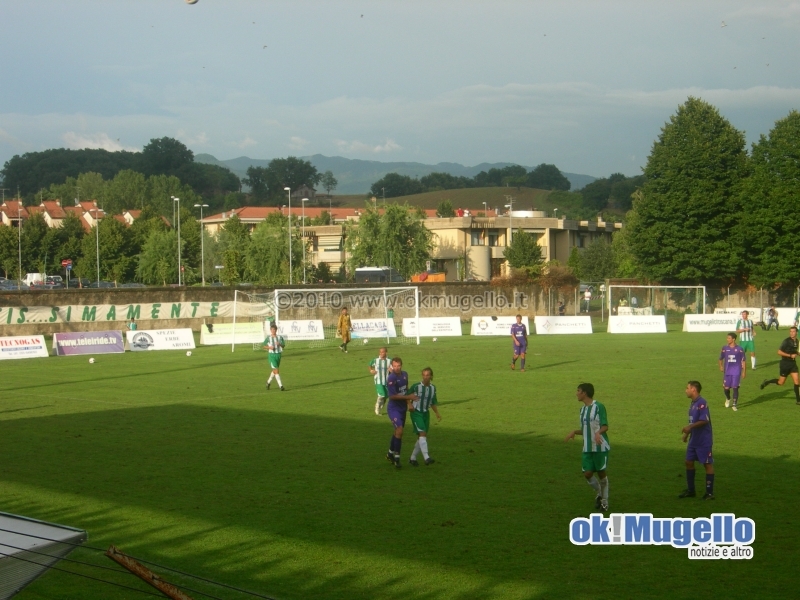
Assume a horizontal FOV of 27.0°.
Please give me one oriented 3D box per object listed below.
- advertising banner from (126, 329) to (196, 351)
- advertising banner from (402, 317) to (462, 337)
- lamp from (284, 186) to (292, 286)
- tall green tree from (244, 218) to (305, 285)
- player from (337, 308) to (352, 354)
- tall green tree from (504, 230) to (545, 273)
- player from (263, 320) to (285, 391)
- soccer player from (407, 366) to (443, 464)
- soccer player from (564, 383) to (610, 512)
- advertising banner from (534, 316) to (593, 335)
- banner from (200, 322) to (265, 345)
[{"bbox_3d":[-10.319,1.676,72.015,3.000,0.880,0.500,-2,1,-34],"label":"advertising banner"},{"bbox_3d":[1.552,1.291,78.801,2.800,0.890,0.600,-1,1,-14],"label":"advertising banner"},{"bbox_3d":[-8.726,-4.488,132.075,0.600,8.796,0.250,-1,1,22],"label":"lamp"},{"bbox_3d":[-11.100,-3.784,148.059,5.400,6.932,5.400,-1,1,-4],"label":"tall green tree"},{"bbox_3d":[-2.213,1.193,66.600,0.630,1.810,0.480,-2,1,3],"label":"player"},{"bbox_3d":[10.438,-3.209,140.045,3.600,5.279,3.600,-1,1,4],"label":"tall green tree"},{"bbox_3d":[-3.460,1.564,45.945,0.580,1.800,0.480,-1,1,-3],"label":"player"},{"bbox_3d":[0.434,2.022,28.900,0.580,1.710,0.480,-1,1,-14],"label":"soccer player"},{"bbox_3d":[2.606,2.017,23.044,0.580,1.760,0.480,1,2,40],"label":"soccer player"},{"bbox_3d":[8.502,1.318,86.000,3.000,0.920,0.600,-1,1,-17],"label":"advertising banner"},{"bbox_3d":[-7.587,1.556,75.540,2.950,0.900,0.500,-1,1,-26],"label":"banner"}]

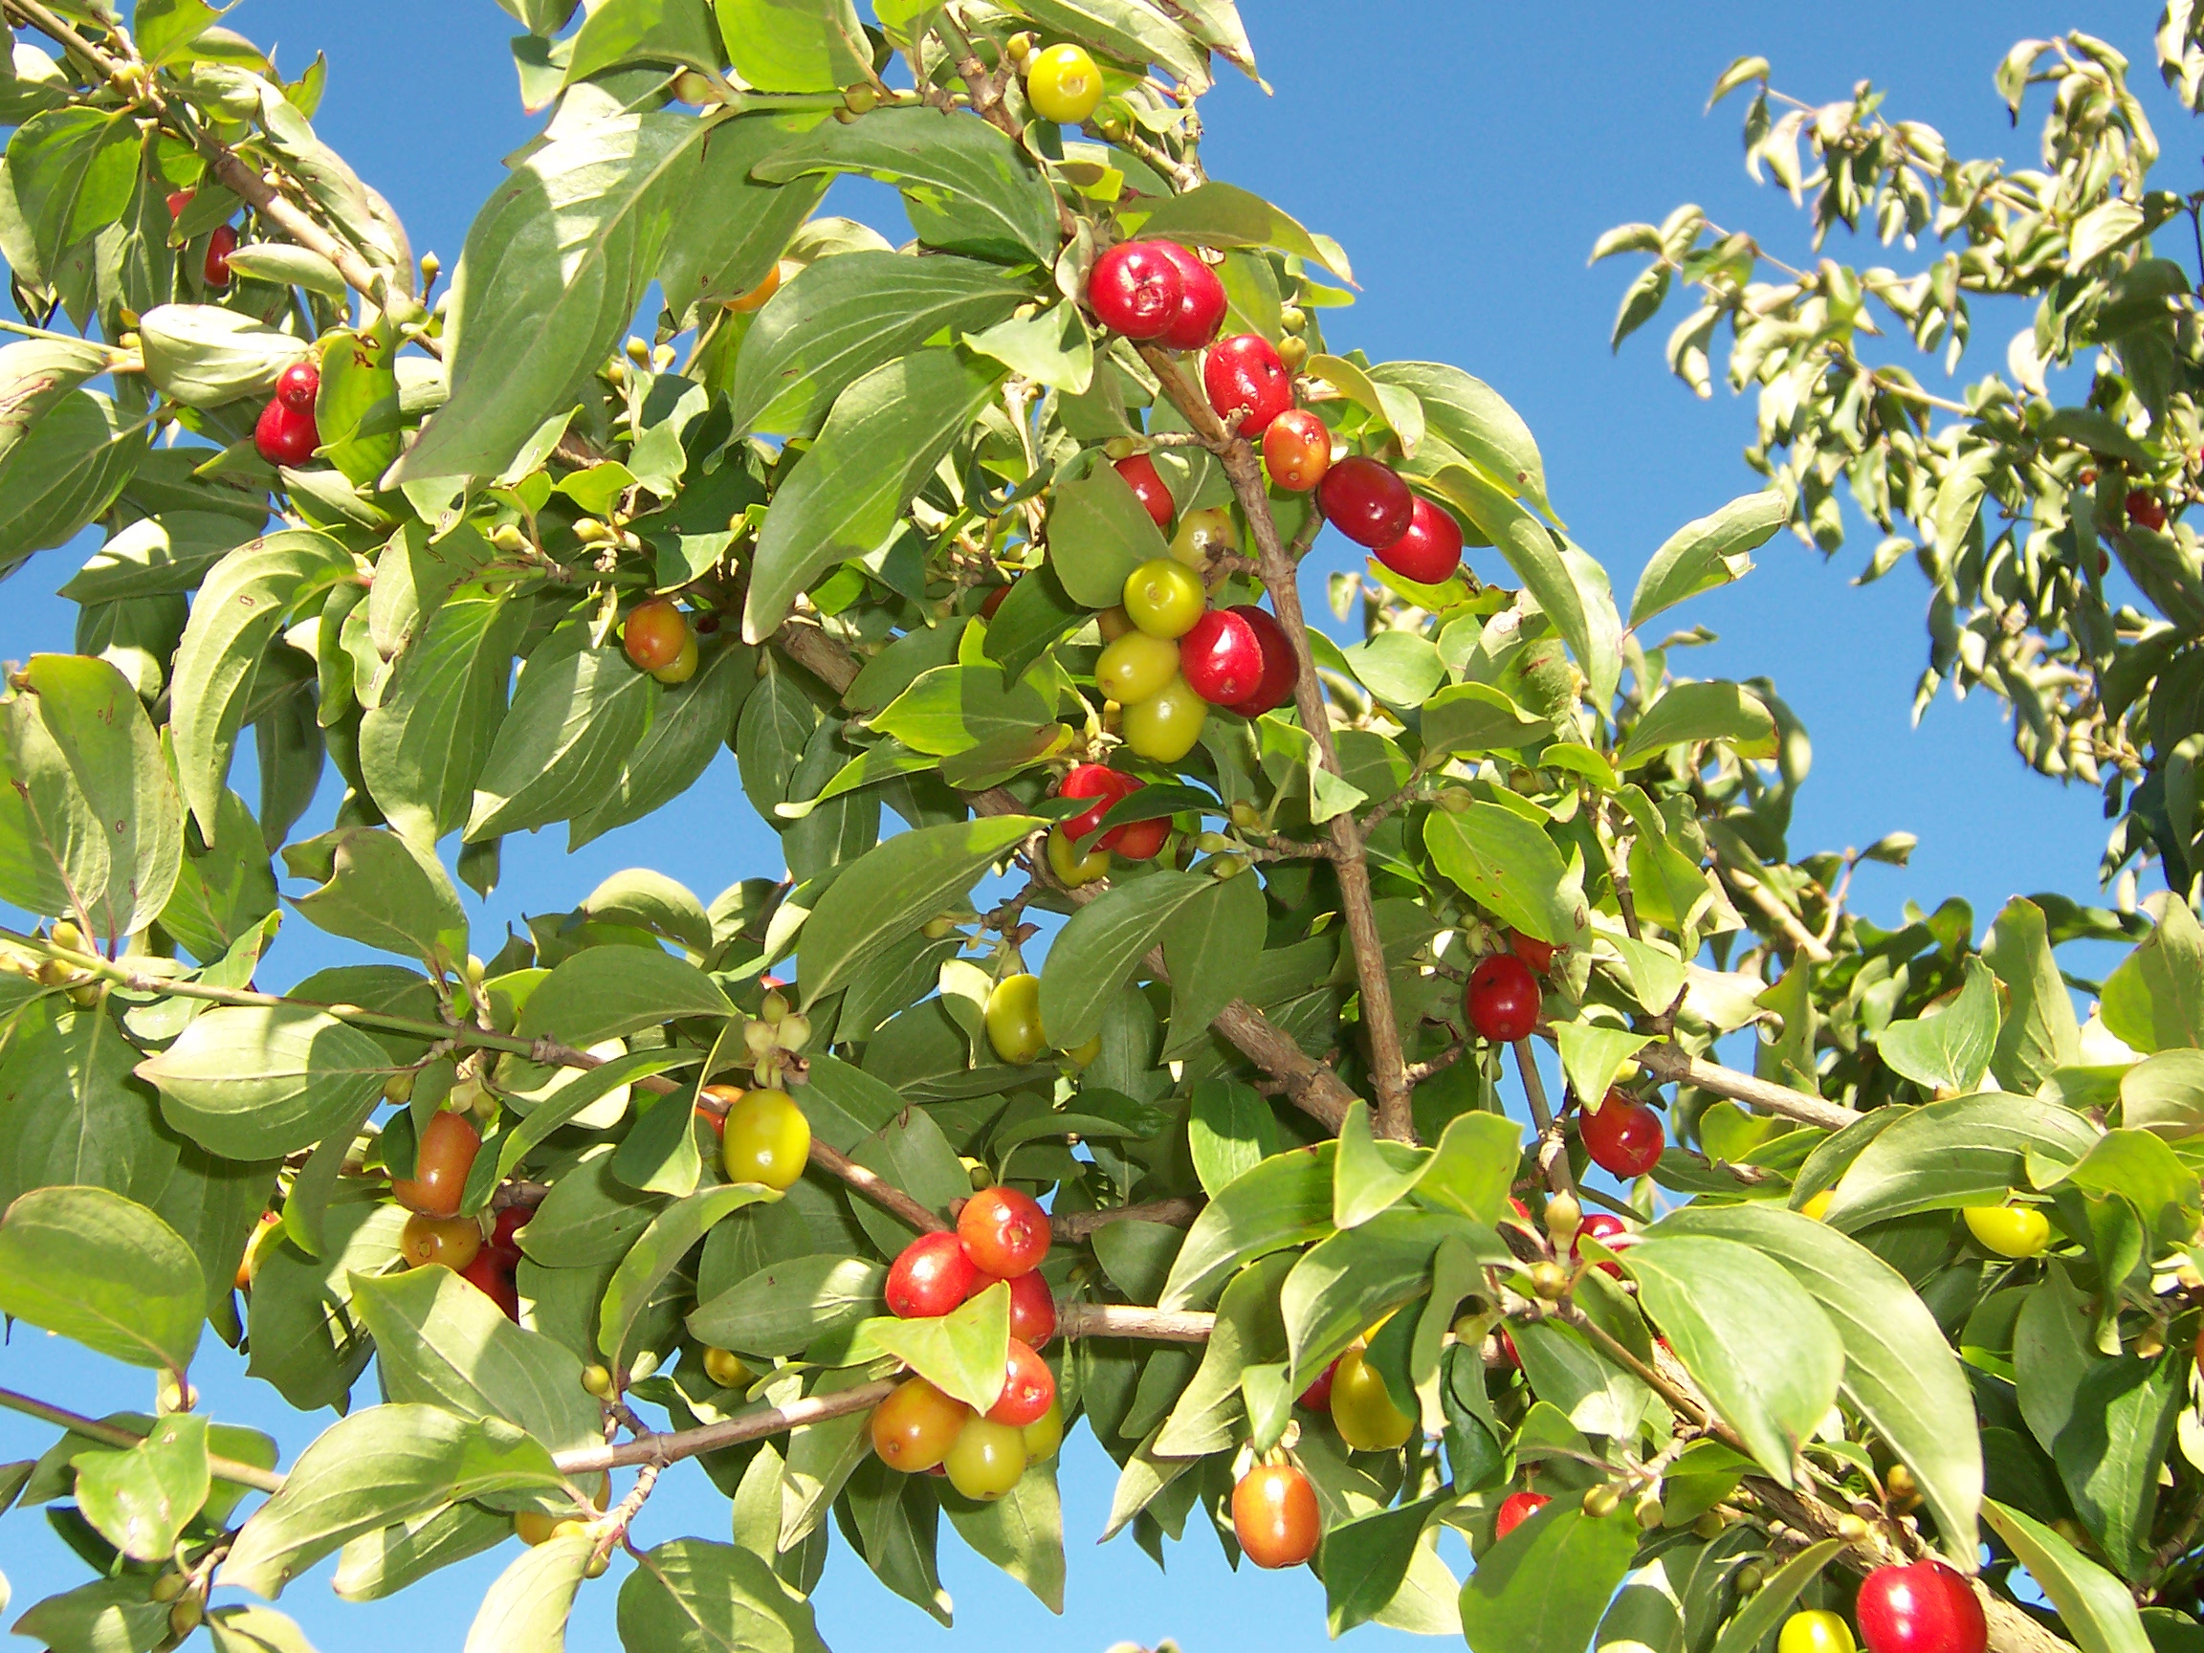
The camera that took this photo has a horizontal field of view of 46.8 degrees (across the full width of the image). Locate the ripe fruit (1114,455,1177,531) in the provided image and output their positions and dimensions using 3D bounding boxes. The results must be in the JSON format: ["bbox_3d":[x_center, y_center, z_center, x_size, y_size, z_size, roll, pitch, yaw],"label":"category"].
[{"bbox_3d":[0.007,-0.058,0.435,0.012,0.015,0.012,-20,-12,-6],"label":"ripe fruit"}]

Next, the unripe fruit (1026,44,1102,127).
[{"bbox_3d":[-0.007,-0.141,0.485,0.015,0.015,0.018,-3,15,-11],"label":"unripe fruit"}]

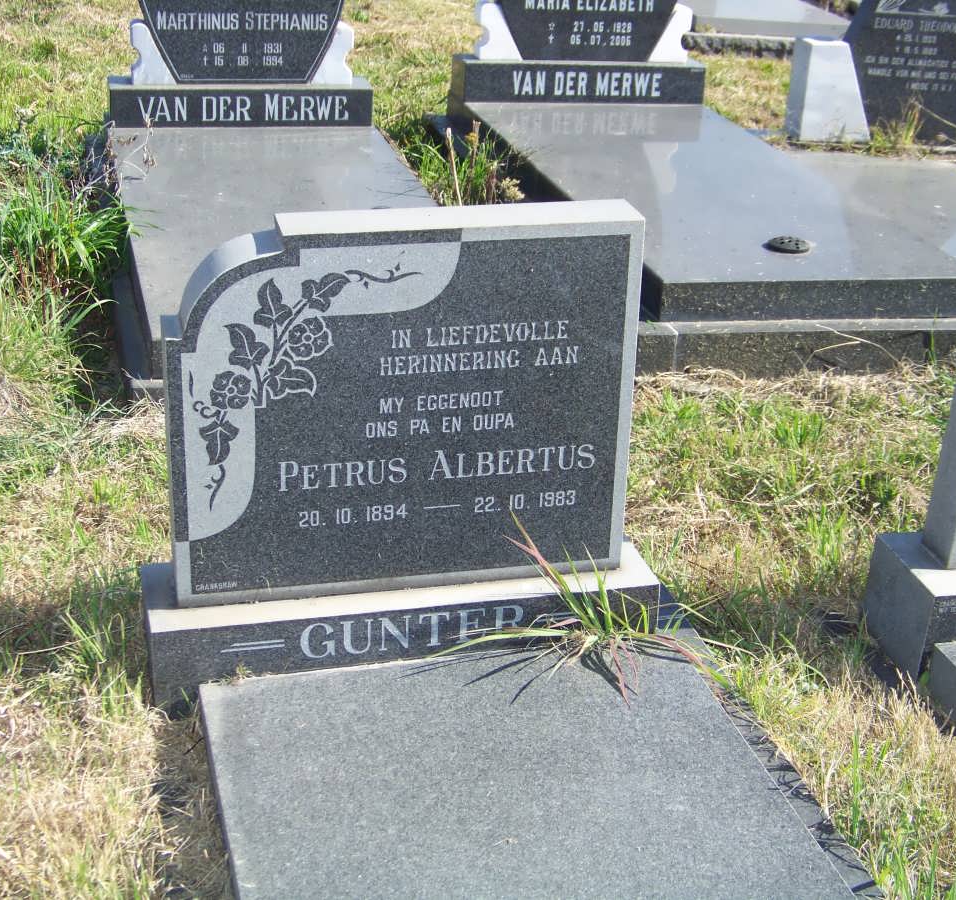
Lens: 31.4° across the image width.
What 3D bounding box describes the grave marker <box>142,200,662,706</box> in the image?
[{"bbox_3d":[-0.126,-0.005,2.852,0.871,0.784,0.232,-4,25,-13],"label":"grave marker"}]

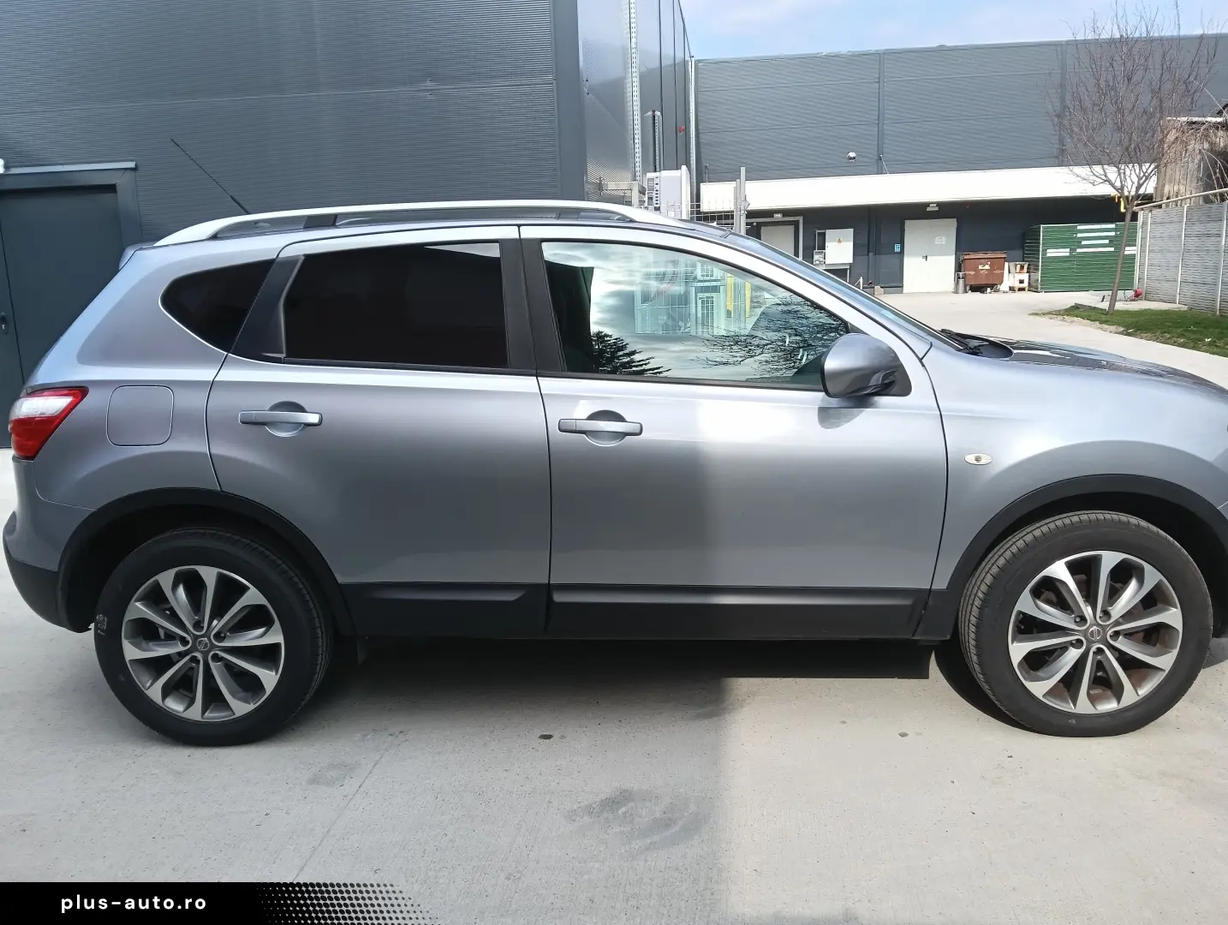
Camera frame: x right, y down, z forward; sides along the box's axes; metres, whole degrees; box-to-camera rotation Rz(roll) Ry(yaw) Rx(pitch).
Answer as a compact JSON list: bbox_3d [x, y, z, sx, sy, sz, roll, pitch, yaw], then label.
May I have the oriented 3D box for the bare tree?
[{"bbox_3d":[10.197,-5.837,18.674,3.150,5.800,3.100,4,12,28],"label":"bare tree"}]

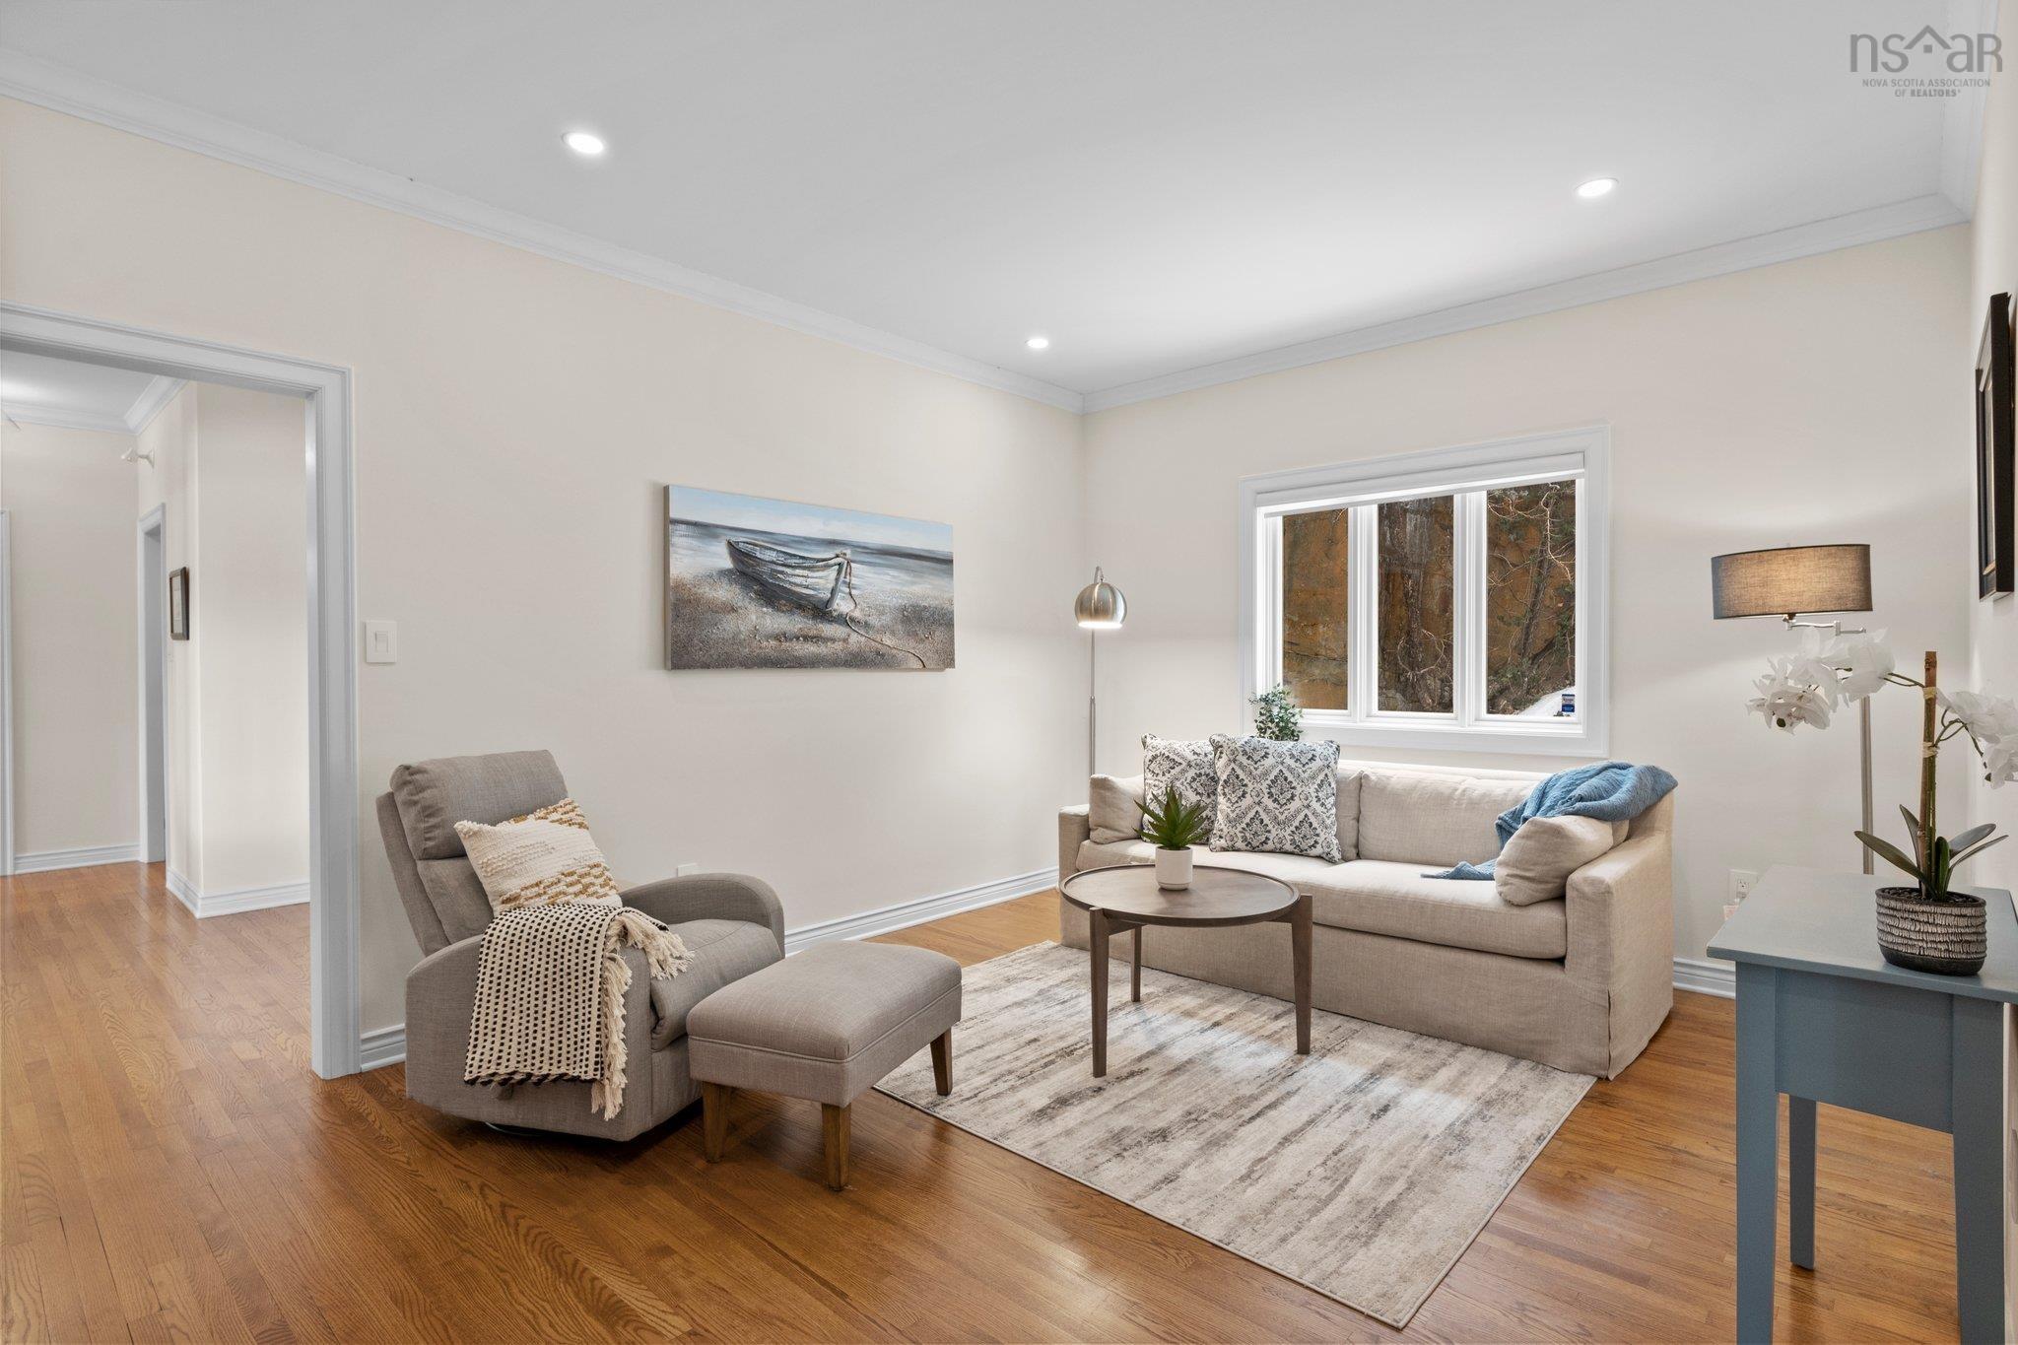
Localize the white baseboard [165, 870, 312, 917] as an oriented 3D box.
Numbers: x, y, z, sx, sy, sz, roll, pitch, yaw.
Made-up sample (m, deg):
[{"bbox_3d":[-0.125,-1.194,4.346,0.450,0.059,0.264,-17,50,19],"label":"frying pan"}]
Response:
[{"bbox_3d":[-4.227,1.155,5.499,1.080,0.116,0.470,0,0,42],"label":"white baseboard"}]

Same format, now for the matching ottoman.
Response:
[{"bbox_3d":[-0.458,0.996,2.670,0.455,0.420,0.620,0,0,23],"label":"matching ottoman"}]

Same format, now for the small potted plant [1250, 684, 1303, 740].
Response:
[{"bbox_3d":[1.250,0.224,4.701,0.220,0.340,0.220,0,0,42],"label":"small potted plant"}]

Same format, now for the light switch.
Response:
[{"bbox_3d":[-1.932,-0.091,3.107,0.010,0.128,0.086,0,0,42],"label":"light switch"}]

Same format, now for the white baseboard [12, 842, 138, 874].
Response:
[{"bbox_3d":[-5.696,1.138,6.168,0.020,0.110,0.570,0,0,42],"label":"white baseboard"}]

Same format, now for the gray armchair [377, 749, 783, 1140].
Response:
[{"bbox_3d":[-1.255,0.729,3.009,1.000,0.950,0.720,0,0,21],"label":"gray armchair"}]

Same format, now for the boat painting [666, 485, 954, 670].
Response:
[{"bbox_3d":[-0.782,-0.361,4.359,0.040,0.690,1.500,0,0,42],"label":"boat painting"}]

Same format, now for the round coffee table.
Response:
[{"bbox_3d":[0.548,0.944,3.250,0.780,0.510,0.780,0,0,0],"label":"round coffee table"}]

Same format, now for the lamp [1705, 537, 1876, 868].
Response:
[{"bbox_3d":[2.537,0.406,3.170,0.500,1.580,0.400,0,0,42],"label":"lamp"}]

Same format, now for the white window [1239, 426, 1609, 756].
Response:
[{"bbox_3d":[1.772,-0.318,4.508,1.610,1.300,0.120,0,0,42],"label":"white window"}]

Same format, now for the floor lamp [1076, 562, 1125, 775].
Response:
[{"bbox_3d":[0.457,0.319,5.220,0.270,1.730,0.430,0,0,-6],"label":"floor lamp"}]

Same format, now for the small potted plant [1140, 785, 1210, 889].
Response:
[{"bbox_3d":[0.557,0.550,3.380,0.235,0.333,0.225,0,0,0],"label":"small potted plant"}]

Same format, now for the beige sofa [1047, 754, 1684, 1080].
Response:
[{"bbox_3d":[1.279,0.783,3.996,2.130,0.820,0.870,0,0,42],"label":"beige sofa"}]

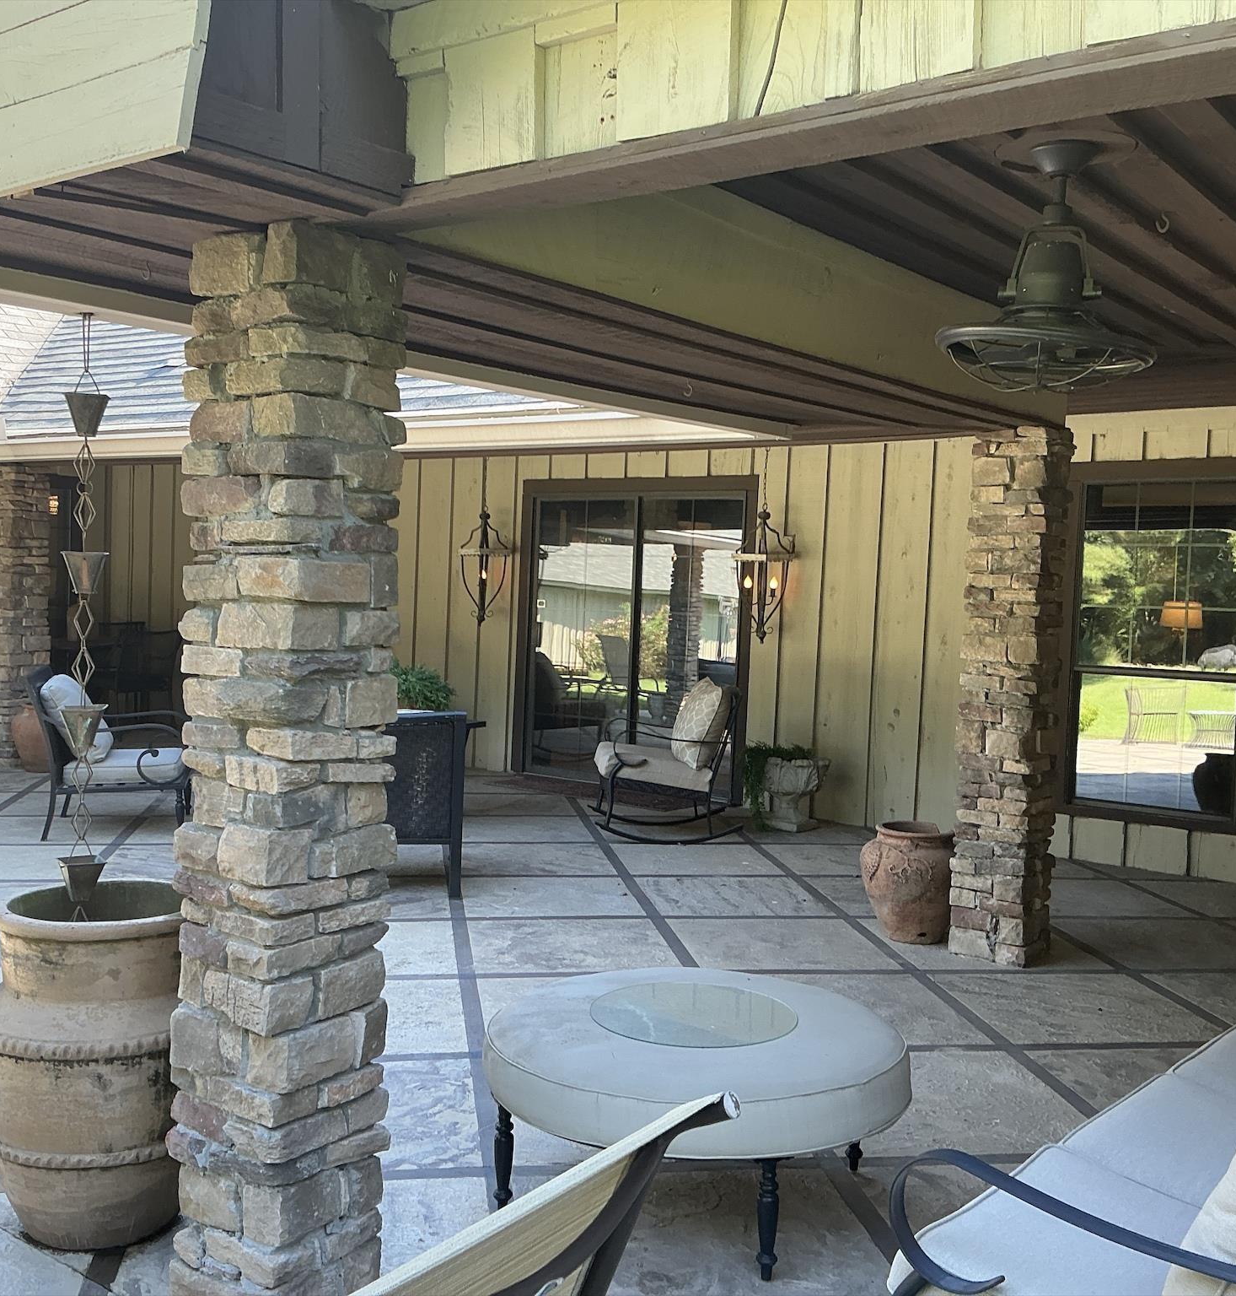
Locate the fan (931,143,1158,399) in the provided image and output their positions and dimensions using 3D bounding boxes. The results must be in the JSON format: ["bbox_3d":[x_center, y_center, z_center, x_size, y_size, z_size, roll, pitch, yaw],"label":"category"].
[{"bbox_3d":[0.976,-0.841,3.109,0.485,0.527,0.485,3,3,17],"label":"fan"}]

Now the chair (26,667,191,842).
[{"bbox_3d":[-2.815,0.555,7.818,0.840,0.899,0.760,1,3,-14],"label":"chair"}]

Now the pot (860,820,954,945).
[{"bbox_3d":[1.302,1.008,6.034,0.485,0.470,0.485,3,3,13],"label":"pot"}]

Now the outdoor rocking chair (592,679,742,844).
[{"bbox_3d":[0.277,0.628,8.153,0.870,0.914,0.650,1,3,-6],"label":"outdoor rocking chair"}]

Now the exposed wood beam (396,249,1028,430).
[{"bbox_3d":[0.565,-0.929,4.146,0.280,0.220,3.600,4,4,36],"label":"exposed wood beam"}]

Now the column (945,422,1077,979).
[{"bbox_3d":[1.624,0.196,5.750,0.325,2.144,0.325,4,4,36],"label":"column"}]

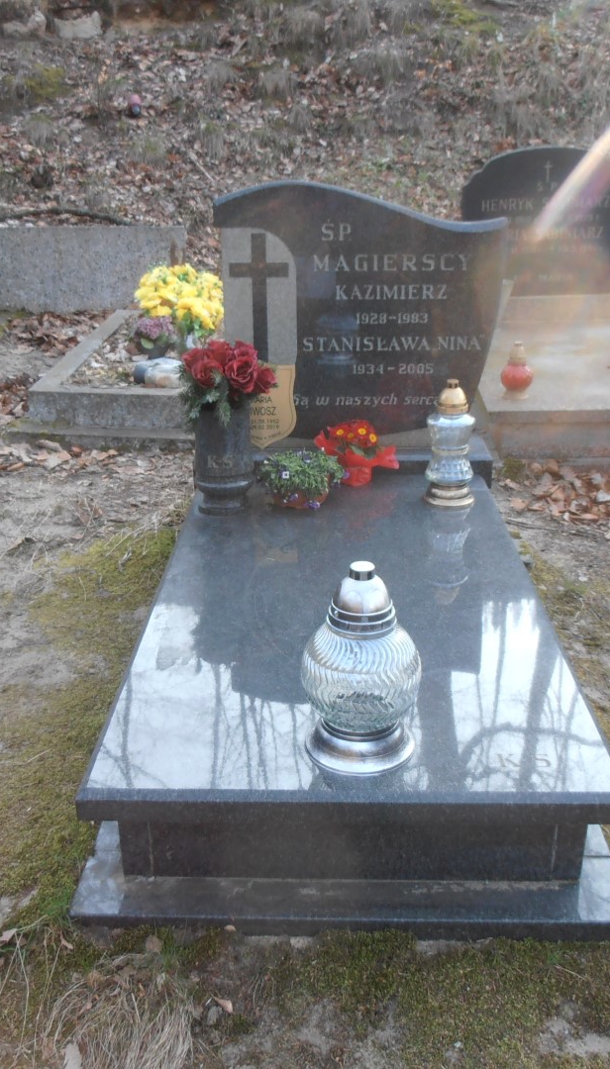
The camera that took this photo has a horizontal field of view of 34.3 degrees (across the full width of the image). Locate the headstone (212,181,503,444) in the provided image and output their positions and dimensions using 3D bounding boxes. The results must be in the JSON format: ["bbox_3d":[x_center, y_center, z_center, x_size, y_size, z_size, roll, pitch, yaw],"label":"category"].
[{"bbox_3d":[0.165,-0.656,3.036,0.847,0.803,0.100,0,23,2],"label":"headstone"}]

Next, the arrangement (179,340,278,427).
[{"bbox_3d":[-0.207,-0.411,2.689,0.255,0.234,0.220,0,22,2],"label":"arrangement"}]

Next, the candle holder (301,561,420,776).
[{"bbox_3d":[0.099,0.209,1.676,0.203,0.345,0.203,0,23,2],"label":"candle holder"}]

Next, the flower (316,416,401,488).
[{"bbox_3d":[0.159,-0.257,3.032,0.235,0.201,0.200,0,22,2],"label":"flower"}]

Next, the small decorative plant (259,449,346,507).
[{"bbox_3d":[-0.009,-0.164,2.851,0.243,0.131,0.194,0,23,2],"label":"small decorative plant"}]

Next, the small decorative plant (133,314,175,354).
[{"bbox_3d":[-0.780,-1.034,5.113,0.221,0.205,0.210,0,23,2],"label":"small decorative plant"}]

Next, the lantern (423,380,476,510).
[{"bbox_3d":[0.410,-0.271,2.851,0.142,0.362,0.142,0,22,2],"label":"lantern"}]

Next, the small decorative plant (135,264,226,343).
[{"bbox_3d":[-0.599,-1.114,4.743,0.428,0.353,0.363,0,23,2],"label":"small decorative plant"}]

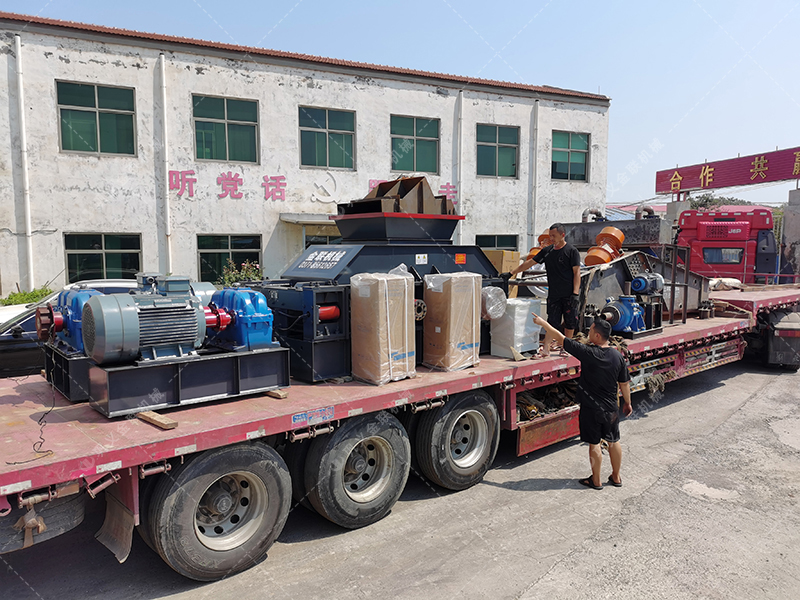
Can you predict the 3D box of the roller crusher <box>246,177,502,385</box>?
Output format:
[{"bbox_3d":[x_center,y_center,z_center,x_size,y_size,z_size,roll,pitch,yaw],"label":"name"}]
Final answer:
[{"bbox_3d":[-0.162,-0.384,7.038,2.828,2.151,1.343,-4,7,-40],"label":"roller crusher"}]

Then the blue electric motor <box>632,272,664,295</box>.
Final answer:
[{"bbox_3d":[3.760,-0.253,9.183,0.586,0.343,0.313,-4,7,-40],"label":"blue electric motor"}]

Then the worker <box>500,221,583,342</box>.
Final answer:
[{"bbox_3d":[1.698,-0.135,7.311,0.929,1.616,0.465,2,5,20],"label":"worker"}]

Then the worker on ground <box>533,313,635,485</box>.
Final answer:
[{"bbox_3d":[1.963,1.061,6.373,0.707,1.778,0.727,-3,6,-30],"label":"worker on ground"}]

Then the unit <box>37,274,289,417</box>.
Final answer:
[{"bbox_3d":[-2.245,0.269,5.612,1.737,1.091,1.737,-4,7,-40],"label":"unit"}]

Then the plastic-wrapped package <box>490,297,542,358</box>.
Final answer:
[{"bbox_3d":[1.408,0.343,7.310,0.475,0.667,0.394,-4,7,-40],"label":"plastic-wrapped package"}]

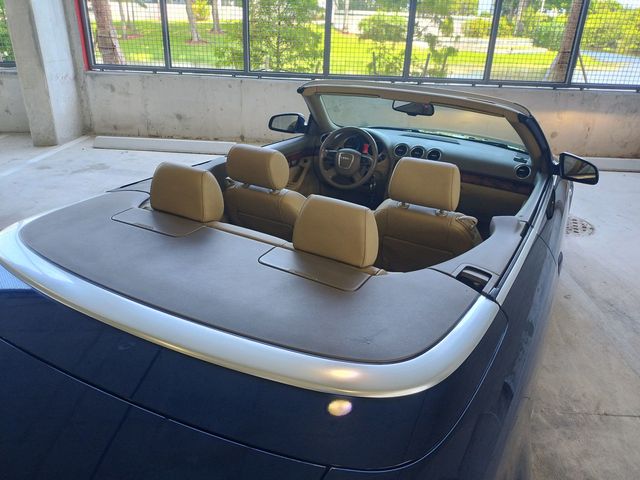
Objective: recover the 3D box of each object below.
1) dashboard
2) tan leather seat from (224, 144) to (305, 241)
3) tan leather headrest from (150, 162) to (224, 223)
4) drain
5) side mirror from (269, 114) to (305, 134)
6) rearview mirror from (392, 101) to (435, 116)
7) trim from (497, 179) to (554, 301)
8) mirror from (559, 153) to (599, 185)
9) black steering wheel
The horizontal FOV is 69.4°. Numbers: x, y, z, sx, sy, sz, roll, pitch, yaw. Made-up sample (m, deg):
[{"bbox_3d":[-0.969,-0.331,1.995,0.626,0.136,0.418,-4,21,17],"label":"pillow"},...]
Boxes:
[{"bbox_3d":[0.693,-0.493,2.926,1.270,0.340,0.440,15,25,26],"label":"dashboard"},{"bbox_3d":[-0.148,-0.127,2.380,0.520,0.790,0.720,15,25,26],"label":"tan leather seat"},{"bbox_3d":[-0.455,-0.183,1.615,0.240,0.180,0.135,15,25,26],"label":"tan leather headrest"},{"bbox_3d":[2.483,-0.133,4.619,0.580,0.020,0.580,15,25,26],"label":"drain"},{"bbox_3d":[-0.213,-0.775,3.083,0.215,0.140,0.120,12,24,19],"label":"side mirror"},{"bbox_3d":[0.496,-0.714,2.485,0.240,0.070,0.050,23,29,39],"label":"rearview mirror"},{"bbox_3d":[0.857,-0.068,1.823,0.045,0.040,1.480,15,25,26],"label":"trim"},{"bbox_3d":[1.298,-0.365,2.329,0.200,0.145,0.120,18,26,32],"label":"mirror"},{"bbox_3d":[0.174,-0.494,2.796,0.375,0.375,0.120,15,1,26],"label":"black steering wheel"}]

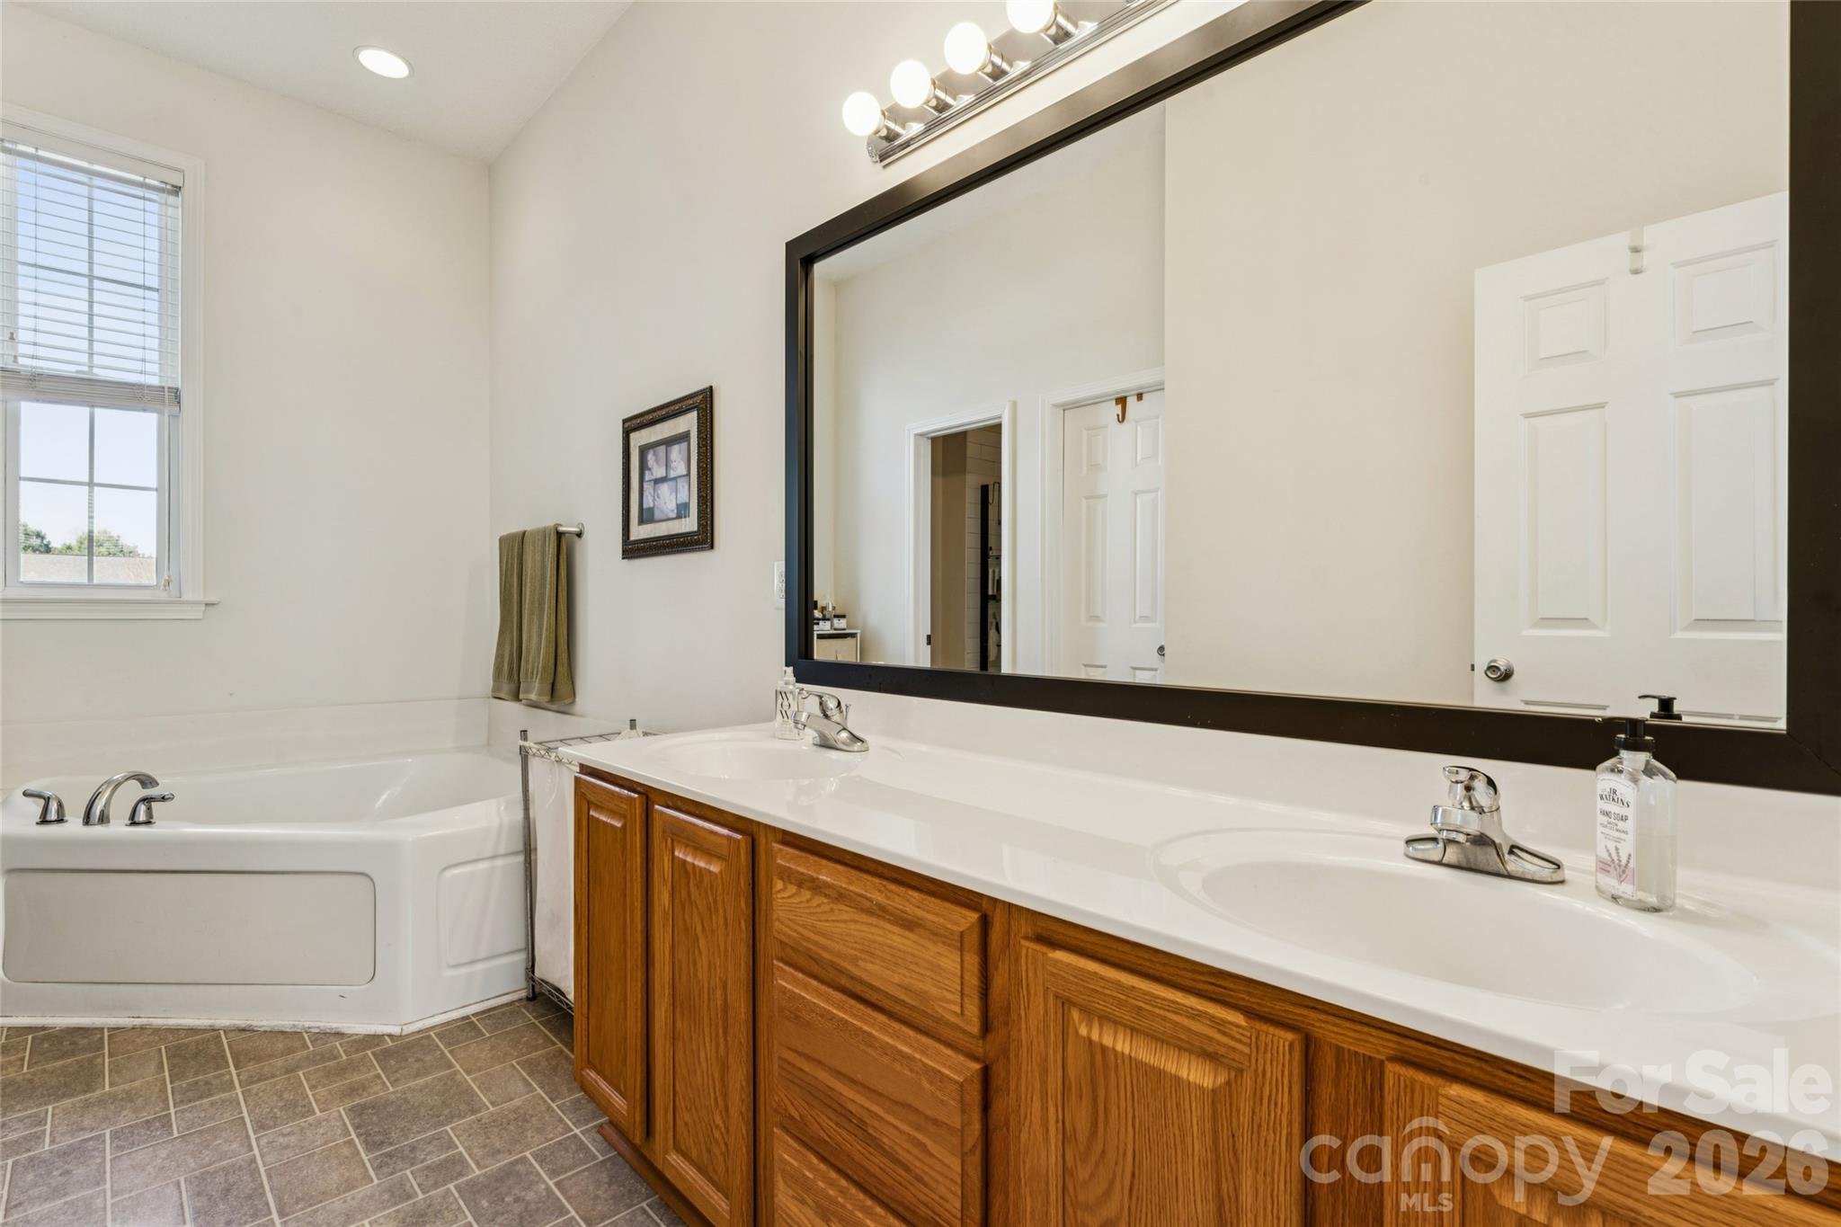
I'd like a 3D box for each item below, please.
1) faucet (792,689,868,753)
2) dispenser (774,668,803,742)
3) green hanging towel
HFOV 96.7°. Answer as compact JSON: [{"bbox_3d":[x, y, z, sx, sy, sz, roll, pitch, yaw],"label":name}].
[{"bbox_3d":[-0.193,0.209,1.611,0.148,0.134,0.152,0,0,44],"label":"faucet"},{"bbox_3d":[-0.281,0.195,1.776,0.057,0.156,0.042,0,0,34],"label":"dispenser"},{"bbox_3d":[-1.439,0.010,3.020,0.565,0.630,0.115,0,0,44],"label":"green hanging towel"}]

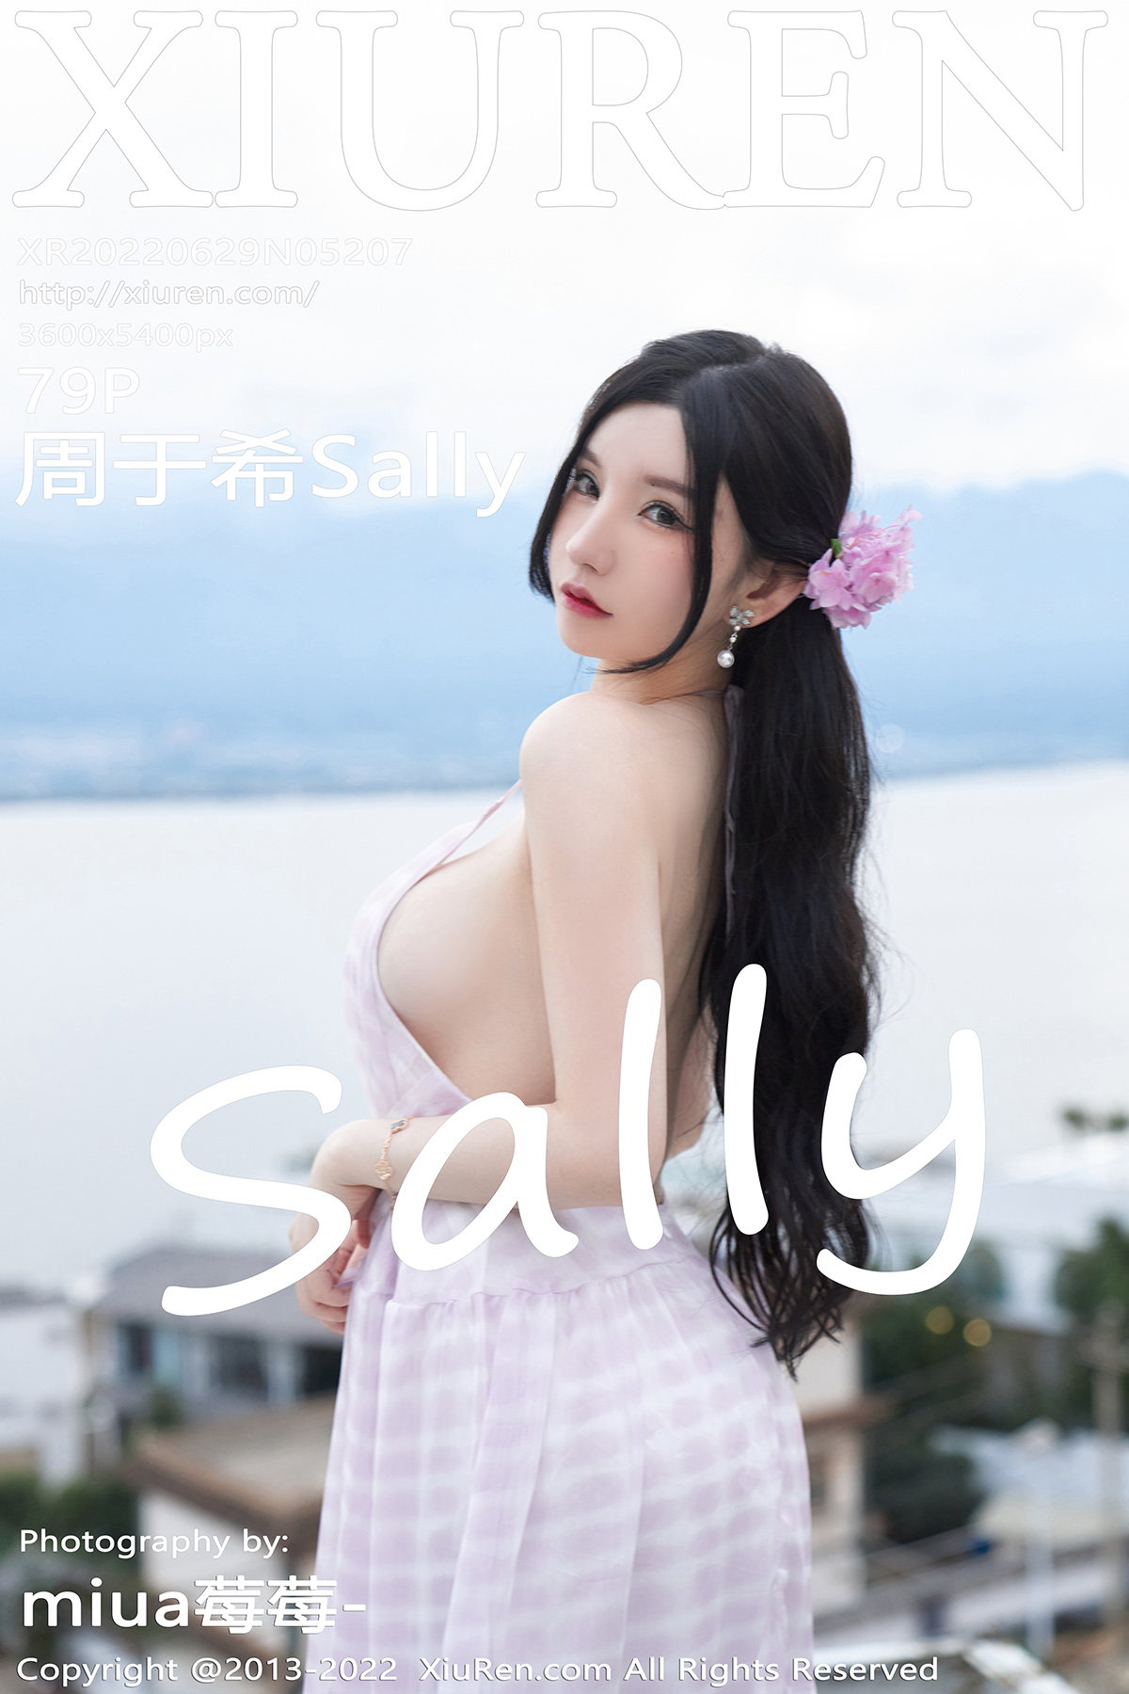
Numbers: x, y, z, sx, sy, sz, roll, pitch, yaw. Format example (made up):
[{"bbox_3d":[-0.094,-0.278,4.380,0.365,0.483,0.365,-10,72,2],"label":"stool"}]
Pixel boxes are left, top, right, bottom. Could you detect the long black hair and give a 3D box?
[{"bbox_3d":[0.099,0.003,1.860,0.200,0.745,0.235,0,3,41],"label":"long black hair"}]

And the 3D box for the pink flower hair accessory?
[{"bbox_3d":[0.215,-0.202,1.870,0.085,0.088,0.070,-3,3,-37],"label":"pink flower hair accessory"}]

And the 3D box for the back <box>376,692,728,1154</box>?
[{"bbox_3d":[0.000,0.053,1.820,0.210,0.325,0.310,-1,2,22],"label":"back"}]

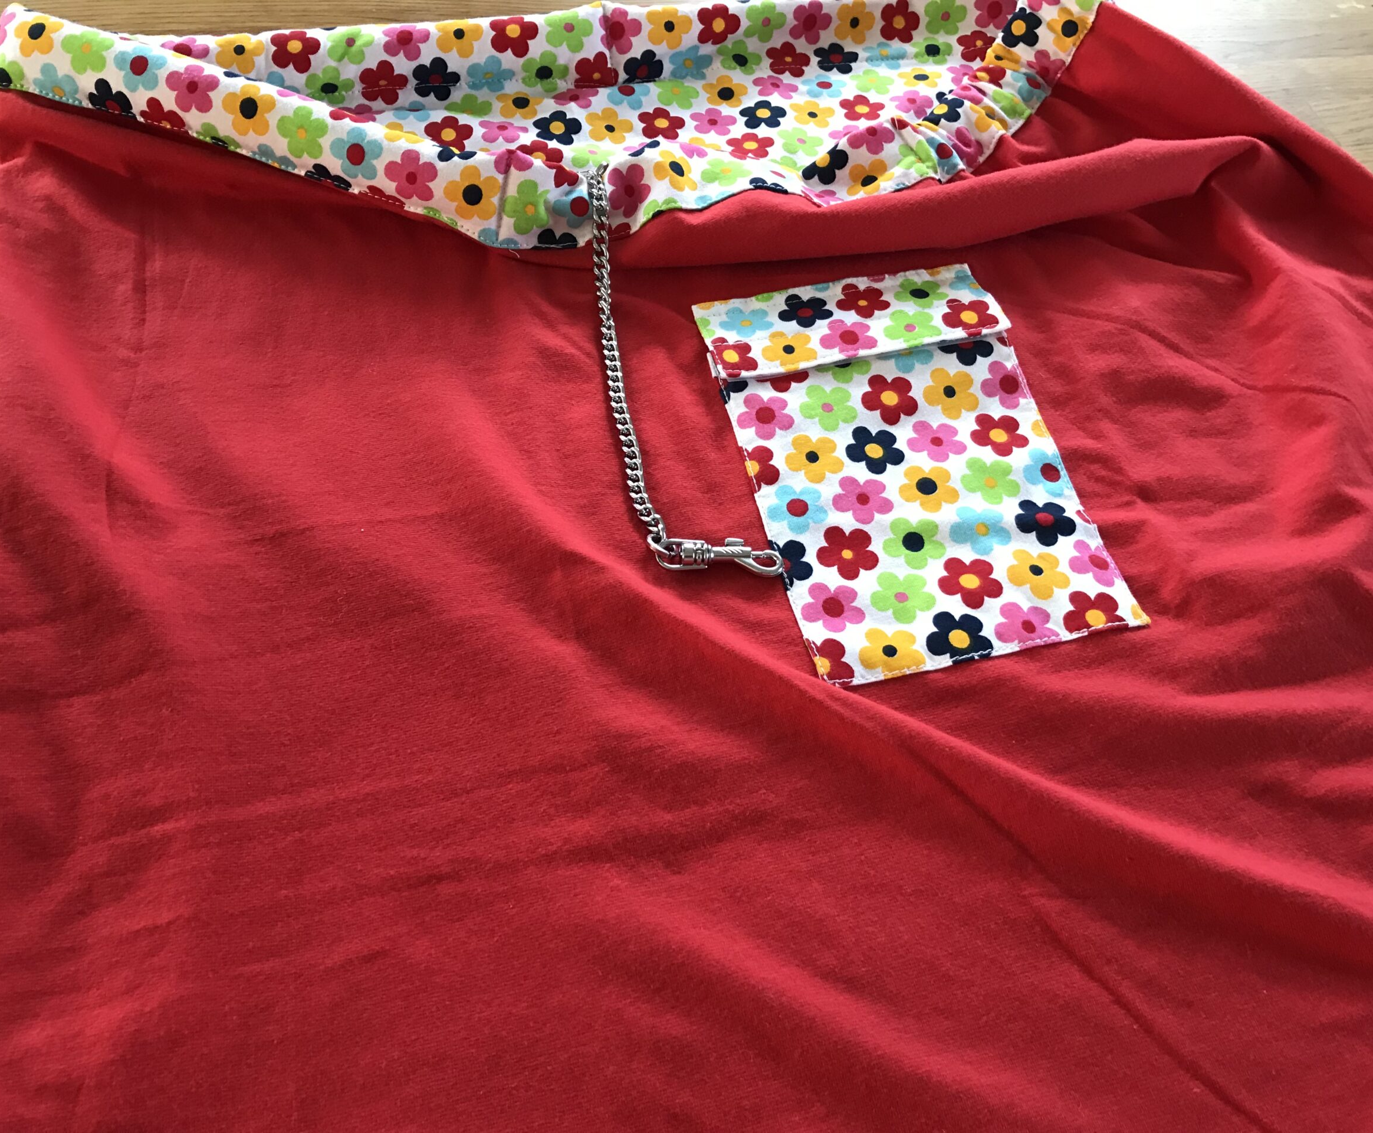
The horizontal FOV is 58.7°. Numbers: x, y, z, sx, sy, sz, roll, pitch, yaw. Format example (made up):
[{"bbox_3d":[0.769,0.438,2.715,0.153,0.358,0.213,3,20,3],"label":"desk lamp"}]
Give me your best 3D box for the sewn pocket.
[{"bbox_3d":[0.098,-0.050,0.543,0.138,0.010,0.202,-13,62,-8],"label":"sewn pocket"}]

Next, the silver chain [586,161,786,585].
[{"bbox_3d":[-0.006,-0.090,0.553,0.060,0.034,0.221,-8,69,-9],"label":"silver chain"}]

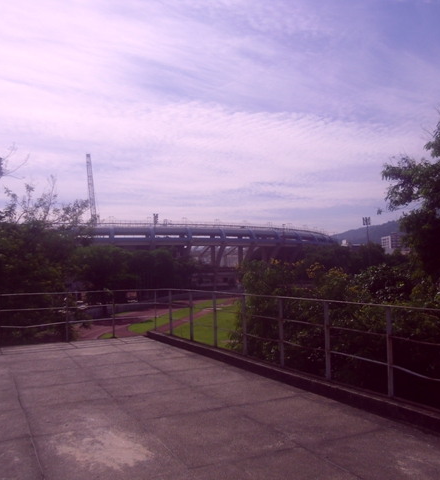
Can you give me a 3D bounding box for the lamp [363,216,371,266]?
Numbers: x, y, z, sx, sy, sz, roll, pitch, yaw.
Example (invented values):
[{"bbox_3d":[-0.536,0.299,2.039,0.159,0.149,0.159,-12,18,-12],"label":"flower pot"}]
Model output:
[{"bbox_3d":[49.918,5.313,167.916,2.600,26.600,0.900,-3,-4,30],"label":"lamp"}]

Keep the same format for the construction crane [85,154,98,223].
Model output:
[{"bbox_3d":[-71.208,-11.677,281.190,14.000,73.900,10.000,-3,-4,30],"label":"construction crane"}]

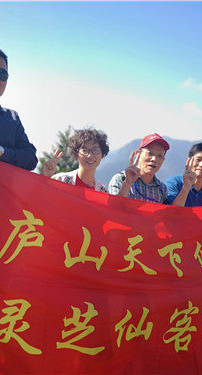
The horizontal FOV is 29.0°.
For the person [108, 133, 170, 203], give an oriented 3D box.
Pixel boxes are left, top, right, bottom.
[{"bbox_3d":[0.250,0.370,2.540,0.500,1.400,0.500,0,-1,-5],"label":"person"}]

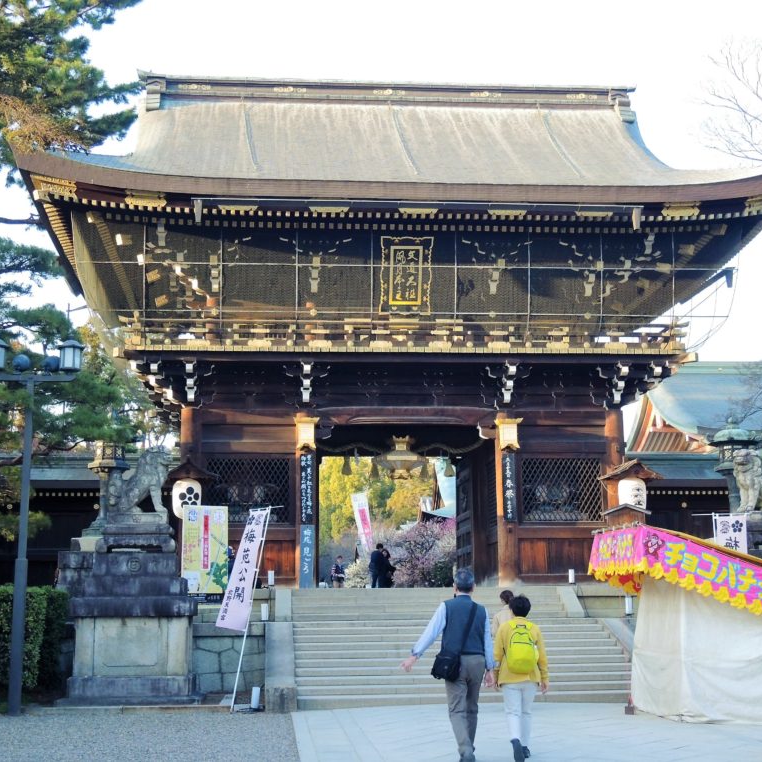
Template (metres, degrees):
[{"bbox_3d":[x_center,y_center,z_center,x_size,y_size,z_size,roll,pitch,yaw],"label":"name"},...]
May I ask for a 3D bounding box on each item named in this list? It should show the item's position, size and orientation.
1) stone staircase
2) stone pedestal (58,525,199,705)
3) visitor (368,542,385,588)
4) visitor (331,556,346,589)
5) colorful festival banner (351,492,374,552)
[{"bbox_3d":[1.182,4.415,19.390,5.296,1.728,6.435,0,-11,-5],"label":"stone staircase"},{"bbox_3d":[-3.694,3.482,16.957,2.000,2.570,1.650,0,-10,-5],"label":"stone pedestal"},{"bbox_3d":[-0.086,5.241,30.167,0.500,1.720,0.340,-2,-10,9],"label":"visitor"},{"bbox_3d":[-1.379,6.549,36.443,0.500,1.700,0.380,7,-13,-35],"label":"visitor"},{"bbox_3d":[-0.562,4.420,35.014,0.446,1.782,0.079,-12,-10,-7],"label":"colorful festival banner"}]

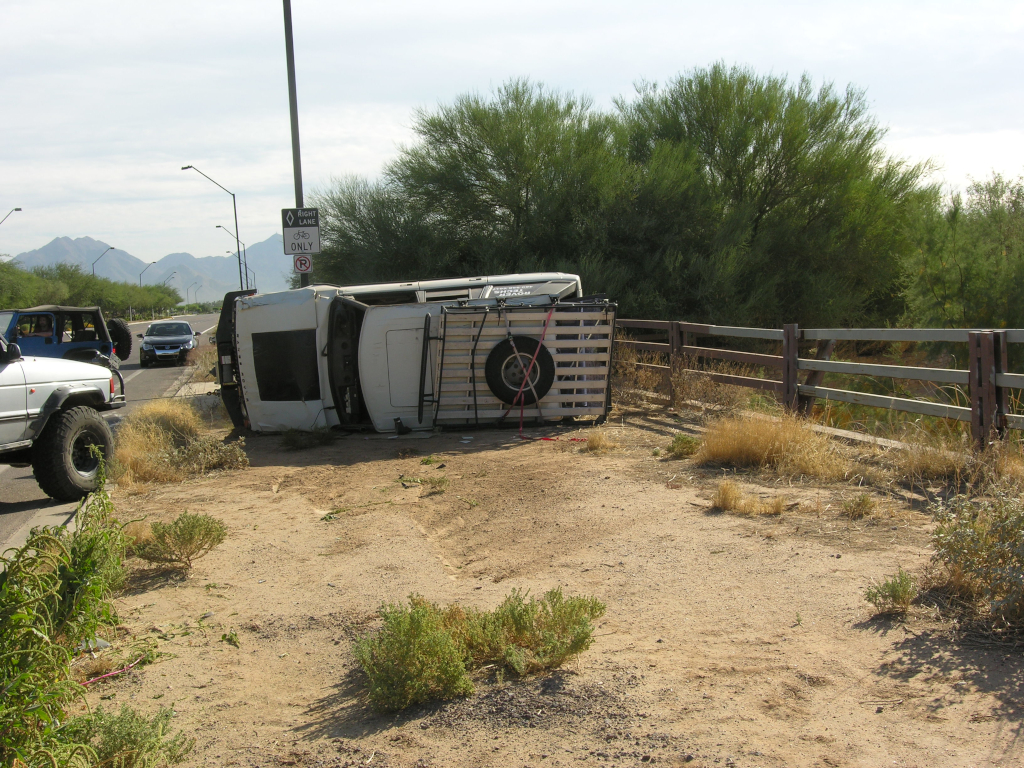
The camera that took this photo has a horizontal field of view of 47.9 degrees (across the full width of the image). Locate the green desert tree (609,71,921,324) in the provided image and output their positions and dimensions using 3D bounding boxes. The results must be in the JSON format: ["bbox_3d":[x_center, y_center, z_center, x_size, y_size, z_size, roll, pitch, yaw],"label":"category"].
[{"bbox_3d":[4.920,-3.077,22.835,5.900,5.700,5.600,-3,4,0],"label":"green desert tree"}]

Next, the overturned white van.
[{"bbox_3d":[-1.243,-0.445,14.407,4.750,1.800,2.080,-2,8,3],"label":"overturned white van"}]

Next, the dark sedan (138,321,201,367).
[{"bbox_3d":[-11.290,-1.345,37.805,1.840,1.450,4.600,-4,4,-14],"label":"dark sedan"}]

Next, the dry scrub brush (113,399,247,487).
[{"bbox_3d":[-3.186,0.506,11.168,1.250,0.660,1.100,-3,4,0],"label":"dry scrub brush"}]

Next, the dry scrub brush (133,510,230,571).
[{"bbox_3d":[-1.924,0.938,6.889,0.500,0.320,0.420,-3,4,0],"label":"dry scrub brush"}]

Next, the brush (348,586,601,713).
[{"bbox_3d":[-0.091,1.006,4.668,0.970,0.350,0.650,-3,4,0],"label":"brush"}]

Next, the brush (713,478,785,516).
[{"bbox_3d":[1.631,0.754,7.898,0.480,0.220,0.320,-3,4,0],"label":"brush"}]

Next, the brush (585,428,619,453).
[{"bbox_3d":[0.901,0.534,11.421,0.330,0.200,0.270,-3,4,0],"label":"brush"}]

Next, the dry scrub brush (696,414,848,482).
[{"bbox_3d":[2.184,0.492,9.663,1.200,0.430,0.800,-3,4,0],"label":"dry scrub brush"}]

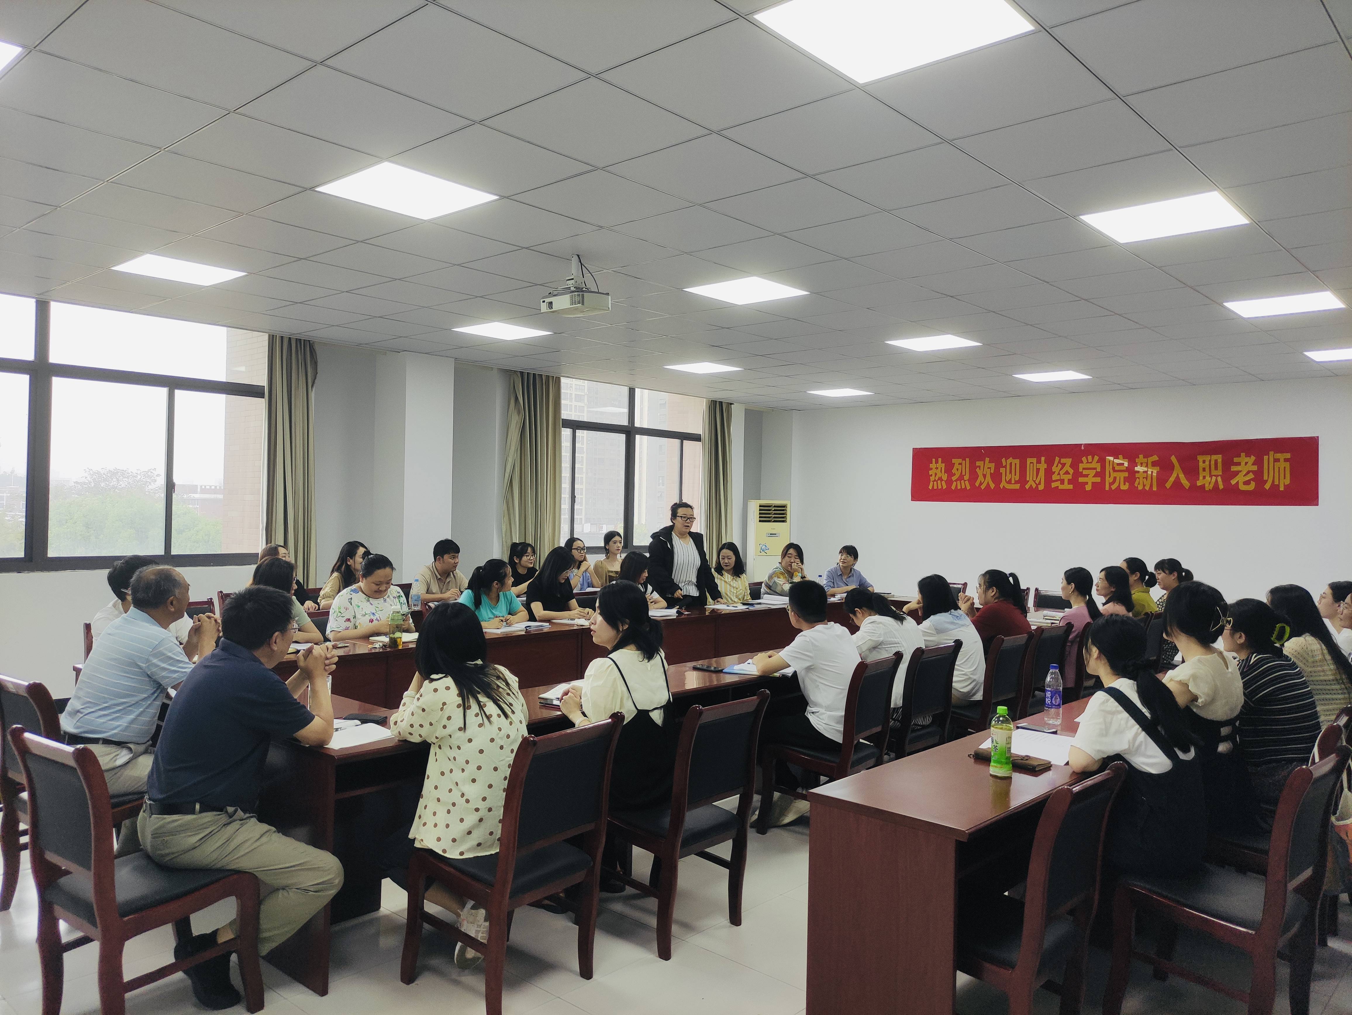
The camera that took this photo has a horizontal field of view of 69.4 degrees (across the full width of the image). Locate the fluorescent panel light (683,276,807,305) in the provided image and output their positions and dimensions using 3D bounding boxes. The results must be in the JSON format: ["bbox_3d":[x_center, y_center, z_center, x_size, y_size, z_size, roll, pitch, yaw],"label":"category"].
[{"bbox_3d":[0.446,-1.358,6.103,0.600,0.040,0.600,1,0,42],"label":"fluorescent panel light"}]

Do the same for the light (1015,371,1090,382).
[{"bbox_3d":[3.701,-1.300,9.620,0.585,0.040,0.585,1,0,42],"label":"light"}]

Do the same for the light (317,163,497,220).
[{"bbox_3d":[-1.180,-1.400,4.310,0.585,0.040,0.585,1,0,42],"label":"light"}]

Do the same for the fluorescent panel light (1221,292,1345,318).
[{"bbox_3d":[3.904,-1.307,6.240,0.585,0.040,0.585,1,0,42],"label":"fluorescent panel light"}]

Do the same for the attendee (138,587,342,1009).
[{"bbox_3d":[-1.398,0.897,3.089,0.720,1.290,0.560,1,0,-43],"label":"attendee"}]

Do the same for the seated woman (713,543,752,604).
[{"bbox_3d":[0.481,0.931,8.300,0.480,1.260,0.680,1,0,-38],"label":"seated woman"}]

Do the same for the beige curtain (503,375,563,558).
[{"bbox_3d":[-1.526,0.031,10.298,0.190,2.860,0.740,1,0,42],"label":"beige curtain"}]

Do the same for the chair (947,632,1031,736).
[{"bbox_3d":[1.672,1.140,5.622,0.570,0.920,0.450,1,0,42],"label":"chair"}]

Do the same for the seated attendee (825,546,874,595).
[{"bbox_3d":[1.724,0.995,9.836,0.500,1.220,0.680,1,0,-28],"label":"seated attendee"}]

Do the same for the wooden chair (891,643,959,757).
[{"bbox_3d":[1.094,1.146,4.971,0.570,0.940,0.455,1,0,42],"label":"wooden chair"}]

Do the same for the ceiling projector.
[{"bbox_3d":[-0.540,-1.200,5.243,0.320,0.320,0.220,1,0,42],"label":"ceiling projector"}]

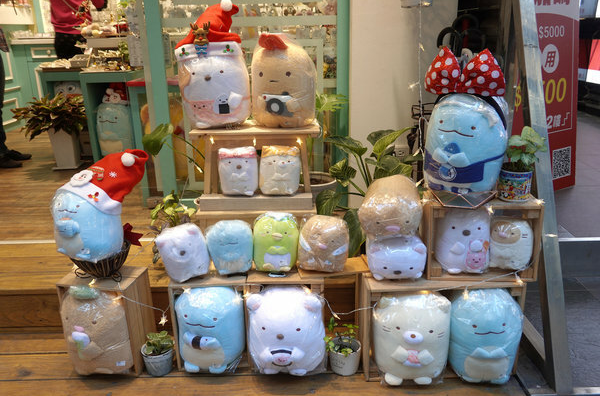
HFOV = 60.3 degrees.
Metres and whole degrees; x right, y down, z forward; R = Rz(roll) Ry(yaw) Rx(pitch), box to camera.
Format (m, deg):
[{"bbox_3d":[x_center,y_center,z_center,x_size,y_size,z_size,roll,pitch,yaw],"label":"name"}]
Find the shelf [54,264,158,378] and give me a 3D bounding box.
[{"bbox_3d":[-0.664,0.424,1.818,0.247,0.330,0.168,2,19,10],"label":"shelf"}]

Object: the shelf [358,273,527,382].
[{"bbox_3d":[0.464,0.417,1.743,0.500,0.338,0.157,-2,18,-2],"label":"shelf"}]

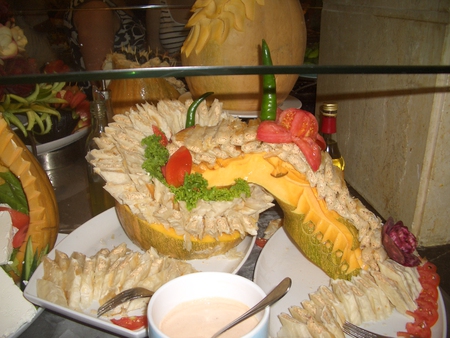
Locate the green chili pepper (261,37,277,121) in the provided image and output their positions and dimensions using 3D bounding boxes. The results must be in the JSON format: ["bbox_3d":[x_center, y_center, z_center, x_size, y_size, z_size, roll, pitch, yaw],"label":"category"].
[{"bbox_3d":[0.076,-0.158,0.818,0.028,0.152,0.027,-6,22,0],"label":"green chili pepper"}]

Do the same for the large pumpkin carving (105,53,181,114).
[{"bbox_3d":[-0.251,-0.253,1.420,0.255,0.235,0.250,-1,22,0],"label":"large pumpkin carving"}]

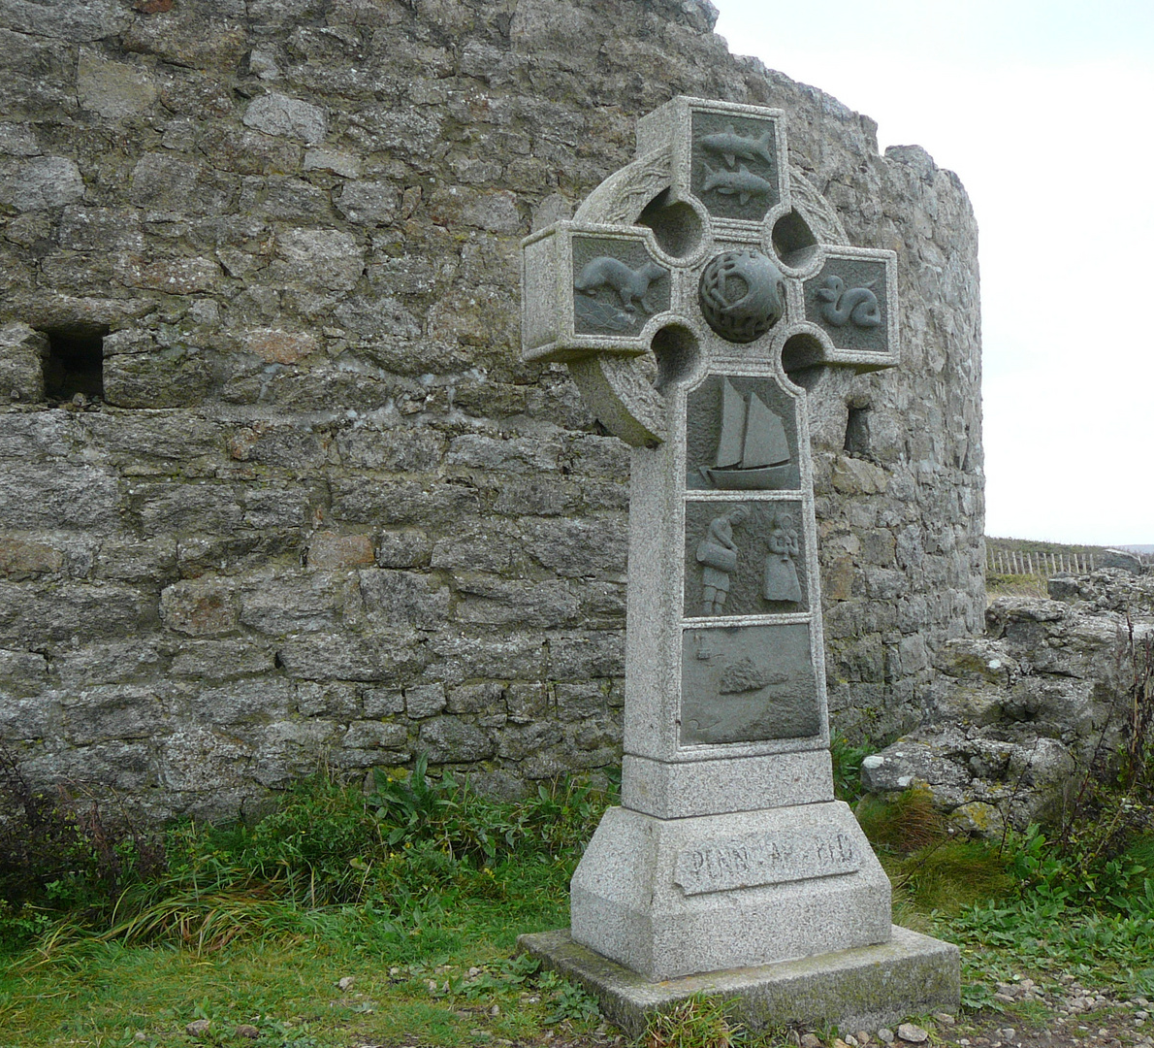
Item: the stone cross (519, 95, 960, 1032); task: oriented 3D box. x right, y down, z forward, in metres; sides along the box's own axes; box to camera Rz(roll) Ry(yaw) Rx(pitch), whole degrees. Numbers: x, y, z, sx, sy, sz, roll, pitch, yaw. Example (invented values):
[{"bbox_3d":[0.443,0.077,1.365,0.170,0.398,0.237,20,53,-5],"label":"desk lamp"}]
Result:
[{"bbox_3d":[0.505,0.096,4.909,1.351,3.057,0.907,0,-2,-26],"label":"stone cross"}]

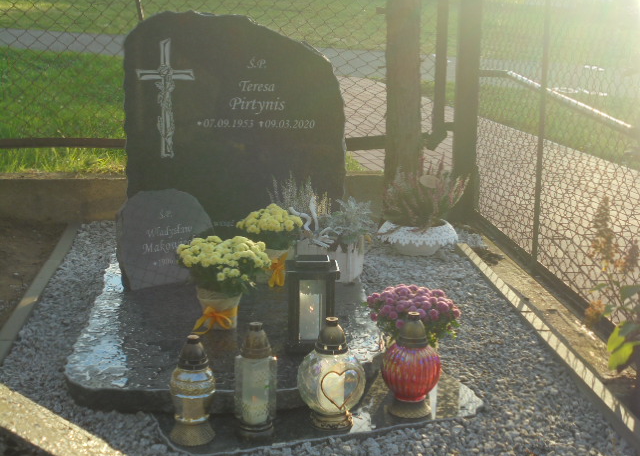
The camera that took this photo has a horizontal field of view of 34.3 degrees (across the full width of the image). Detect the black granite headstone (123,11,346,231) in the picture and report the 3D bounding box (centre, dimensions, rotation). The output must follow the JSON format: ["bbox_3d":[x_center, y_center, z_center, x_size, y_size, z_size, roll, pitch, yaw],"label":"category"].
[{"bbox_3d":[-0.353,-0.428,4.376,0.915,0.964,0.100,0,13,0],"label":"black granite headstone"}]

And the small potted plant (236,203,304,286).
[{"bbox_3d":[-0.179,0.052,3.790,0.245,0.293,0.245,0,13,0],"label":"small potted plant"}]

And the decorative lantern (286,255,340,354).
[{"bbox_3d":[-0.022,0.223,3.101,0.154,0.271,0.154,1,13,4],"label":"decorative lantern"}]

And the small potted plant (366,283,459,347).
[{"bbox_3d":[0.282,0.314,3.093,0.281,0.296,0.281,0,13,0],"label":"small potted plant"}]

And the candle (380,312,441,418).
[{"bbox_3d":[0.250,0.362,2.794,0.161,0.277,0.161,0,13,0],"label":"candle"}]

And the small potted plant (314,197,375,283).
[{"bbox_3d":[0.083,0.032,3.865,0.210,0.298,0.170,6,14,24],"label":"small potted plant"}]

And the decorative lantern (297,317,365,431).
[{"bbox_3d":[0.031,0.374,2.717,0.174,0.289,0.174,0,13,0],"label":"decorative lantern"}]

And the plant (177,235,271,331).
[{"bbox_3d":[-0.317,0.164,3.302,0.297,0.295,0.297,0,13,0],"label":"plant"}]

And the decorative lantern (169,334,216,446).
[{"bbox_3d":[-0.325,0.402,2.632,0.117,0.272,0.117,0,13,0],"label":"decorative lantern"}]

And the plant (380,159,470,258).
[{"bbox_3d":[0.450,-0.106,4.632,0.403,0.423,0.403,0,13,0],"label":"plant"}]

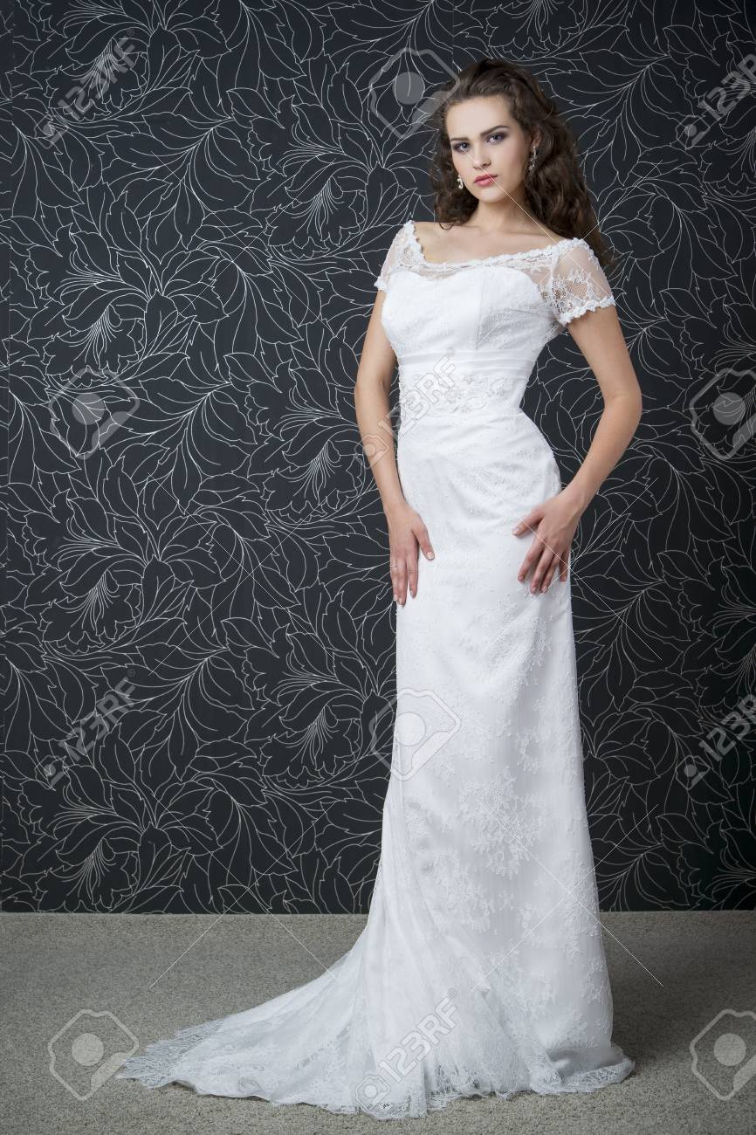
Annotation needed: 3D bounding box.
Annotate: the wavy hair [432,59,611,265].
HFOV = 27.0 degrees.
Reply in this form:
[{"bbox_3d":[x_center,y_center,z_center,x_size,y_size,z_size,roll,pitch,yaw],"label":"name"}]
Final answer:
[{"bbox_3d":[0.245,-0.682,2.660,0.300,0.350,0.270,-4,4,28],"label":"wavy hair"}]

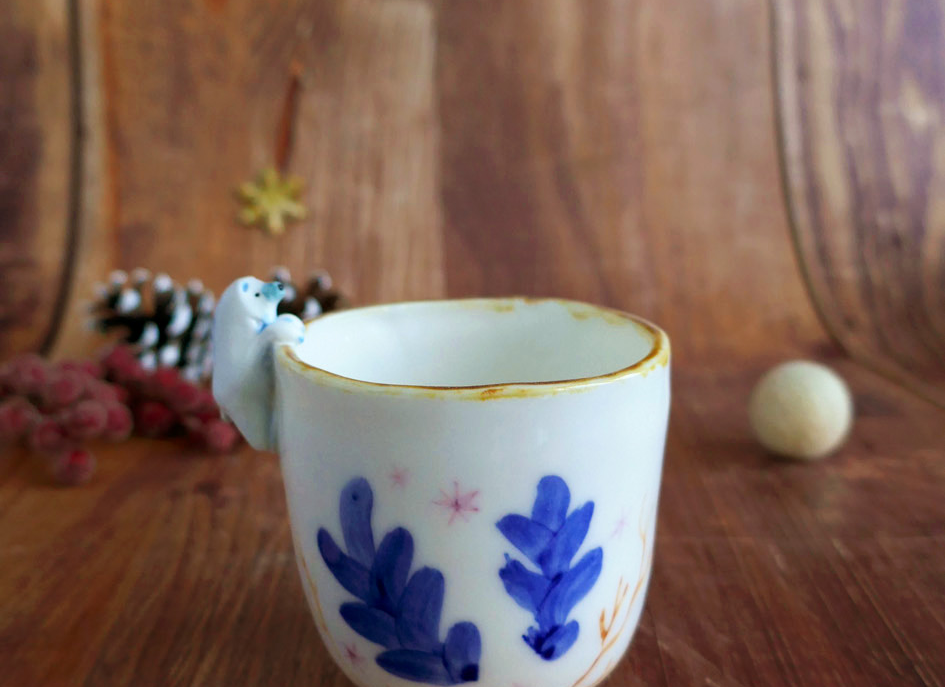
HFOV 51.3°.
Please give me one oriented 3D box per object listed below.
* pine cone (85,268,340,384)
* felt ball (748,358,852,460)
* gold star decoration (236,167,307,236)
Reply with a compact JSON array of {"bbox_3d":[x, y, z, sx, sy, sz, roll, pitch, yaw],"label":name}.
[{"bbox_3d":[-0.109,-0.007,0.421,0.107,0.053,0.053,-2,14,0],"label":"pine cone"},{"bbox_3d":[0.108,0.022,0.325,0.032,0.032,0.032,-1,14,0],"label":"felt ball"},{"bbox_3d":[-0.105,-0.075,0.516,0.035,0.036,0.005,-2,-17,-3],"label":"gold star decoration"}]

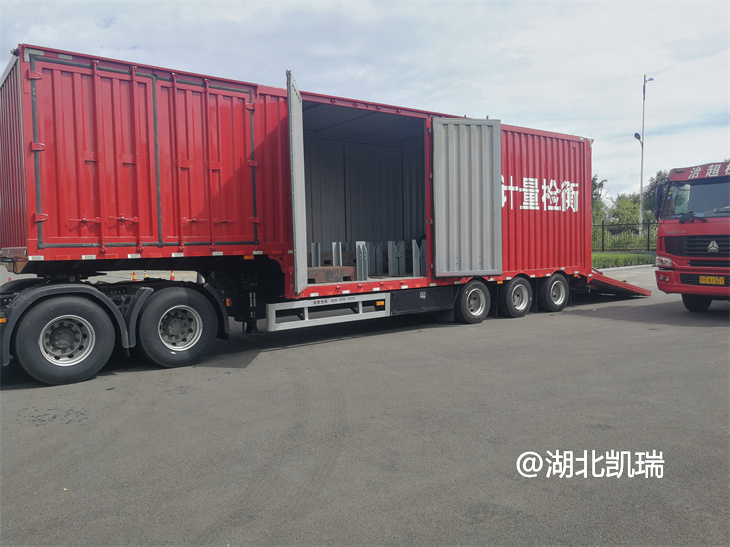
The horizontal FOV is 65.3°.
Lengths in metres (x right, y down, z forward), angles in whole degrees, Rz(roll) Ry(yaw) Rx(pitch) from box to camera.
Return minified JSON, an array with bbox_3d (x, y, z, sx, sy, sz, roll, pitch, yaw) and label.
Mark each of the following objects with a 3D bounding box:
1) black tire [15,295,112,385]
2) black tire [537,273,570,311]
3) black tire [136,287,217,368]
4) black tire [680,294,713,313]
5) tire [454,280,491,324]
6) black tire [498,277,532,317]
[{"bbox_3d":[-3.586,0.794,6.850,1.059,1.059,0.290,-3,4,-37],"label":"black tire"},{"bbox_3d":[4.283,0.442,12.843,0.852,0.852,0.250,-3,4,-37],"label":"black tire"},{"bbox_3d":[-2.511,0.732,7.664,1.059,1.059,0.290,-3,4,-37],"label":"black tire"},{"bbox_3d":[7.207,0.302,12.267,1.080,1.080,0.300,-3,4,-39],"label":"black tire"},{"bbox_3d":[2.133,0.566,11.214,0.852,0.852,0.250,-3,4,-37],"label":"tire"},{"bbox_3d":[3.212,0.504,12.031,0.852,0.852,0.250,-3,4,-37],"label":"black tire"}]

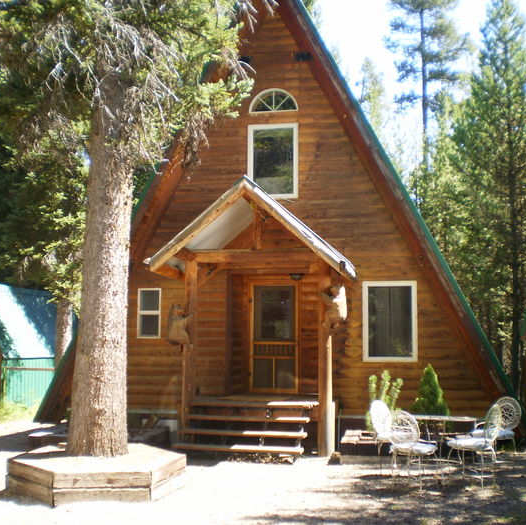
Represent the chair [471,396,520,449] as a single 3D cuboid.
[{"bbox_3d":[3.383,2.458,10.686,0.620,0.950,0.580,4,-7,-34],"label":"chair"}]

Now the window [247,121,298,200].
[{"bbox_3d":[0.173,-1.757,12.680,0.893,1.337,0.100,-1,-6,10],"label":"window"}]

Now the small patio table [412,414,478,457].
[{"bbox_3d":[2.441,2.464,9.764,0.920,0.730,0.920,-1,-6,10],"label":"small patio table"}]

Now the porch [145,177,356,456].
[{"bbox_3d":[-0.078,0.886,11.775,3.226,4.259,1.800,-1,-6,10],"label":"porch"}]

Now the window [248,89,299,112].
[{"bbox_3d":[0.193,-2.848,12.794,0.867,0.429,0.100,-1,-6,10],"label":"window"}]

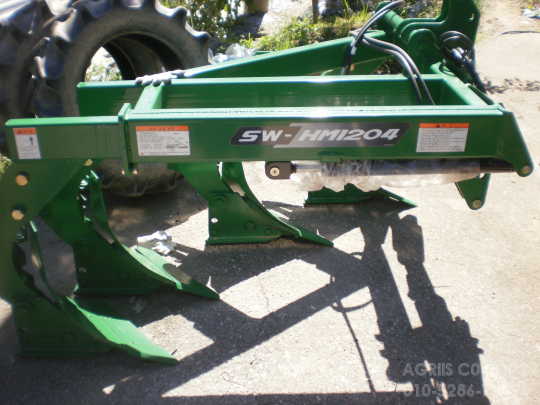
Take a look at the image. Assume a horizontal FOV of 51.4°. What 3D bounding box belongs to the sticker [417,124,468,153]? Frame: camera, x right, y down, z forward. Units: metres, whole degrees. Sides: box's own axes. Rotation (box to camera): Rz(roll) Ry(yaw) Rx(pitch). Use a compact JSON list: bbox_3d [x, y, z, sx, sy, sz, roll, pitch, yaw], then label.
[{"bbox_3d":[0.541,-0.204,1.763,0.155,0.094,0.004,-1,24,-1],"label":"sticker"}]

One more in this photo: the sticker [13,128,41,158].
[{"bbox_3d":[-0.754,-0.183,1.743,0.069,0.100,0.004,-1,24,-1],"label":"sticker"}]

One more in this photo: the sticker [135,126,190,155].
[{"bbox_3d":[-0.330,-0.191,1.740,0.160,0.097,0.004,-1,24,-1],"label":"sticker"}]

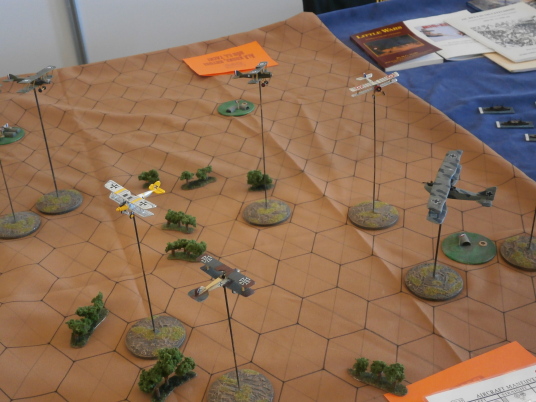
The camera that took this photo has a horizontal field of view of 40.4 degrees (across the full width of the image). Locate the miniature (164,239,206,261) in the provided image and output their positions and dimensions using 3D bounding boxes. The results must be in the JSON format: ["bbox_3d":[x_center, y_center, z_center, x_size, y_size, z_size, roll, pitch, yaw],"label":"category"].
[{"bbox_3d":[-0.101,0.058,0.888,0.048,0.024,0.020,2,33,10],"label":"miniature"}]

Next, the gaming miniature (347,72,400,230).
[{"bbox_3d":[0.132,-0.061,0.895,0.067,0.189,0.065,-15,34,-17],"label":"gaming miniature"}]

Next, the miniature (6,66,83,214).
[{"bbox_3d":[-0.300,-0.079,0.971,0.070,0.193,0.080,7,34,18],"label":"miniature"}]

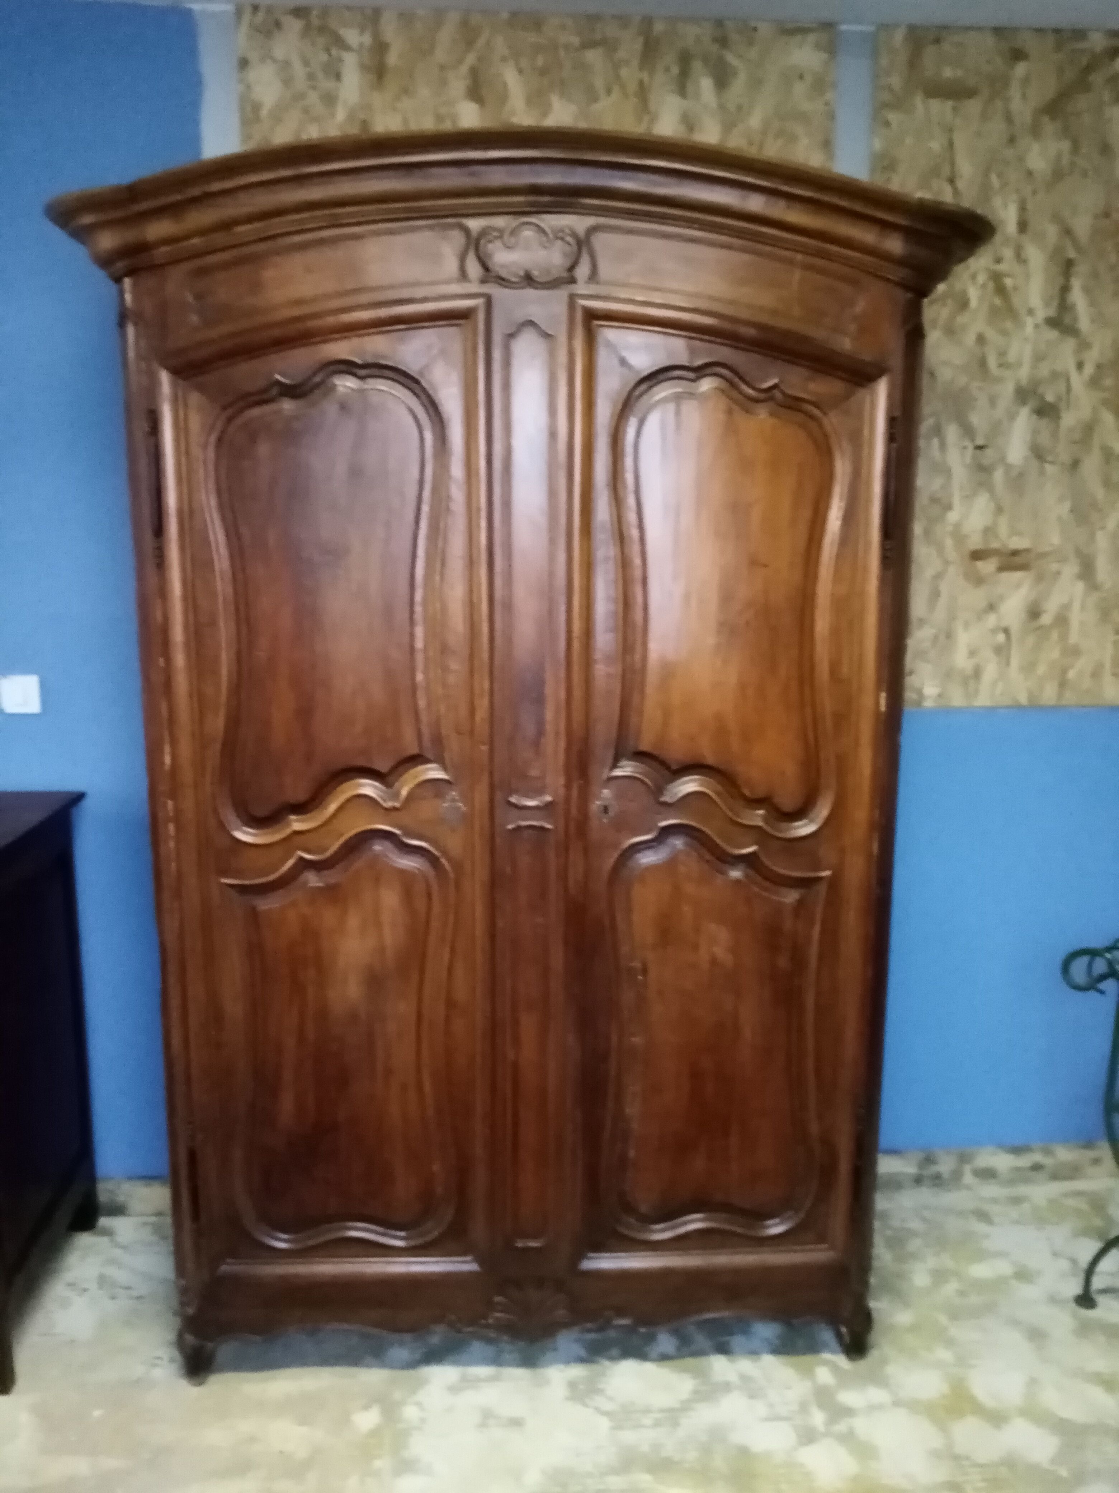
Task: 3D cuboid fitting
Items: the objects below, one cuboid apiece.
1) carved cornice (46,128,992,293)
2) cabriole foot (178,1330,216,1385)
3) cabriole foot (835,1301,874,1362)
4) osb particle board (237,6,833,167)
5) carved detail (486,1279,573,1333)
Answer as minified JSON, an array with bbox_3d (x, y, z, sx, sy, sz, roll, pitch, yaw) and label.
[{"bbox_3d":[-0.058,-0.873,1.974,1.451,0.215,0.540,0,10,-3],"label":"carved cornice"},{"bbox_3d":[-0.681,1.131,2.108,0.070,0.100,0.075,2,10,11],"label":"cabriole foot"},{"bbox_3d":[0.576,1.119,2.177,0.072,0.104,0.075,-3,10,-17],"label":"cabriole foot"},{"bbox_3d":[-0.037,-0.772,2.356,1.201,1.398,0.018,-1,10,-4],"label":"osb particle board"},{"bbox_3d":[-0.057,1.039,2.081,0.164,0.106,0.035,0,9,-3],"label":"carved detail"}]

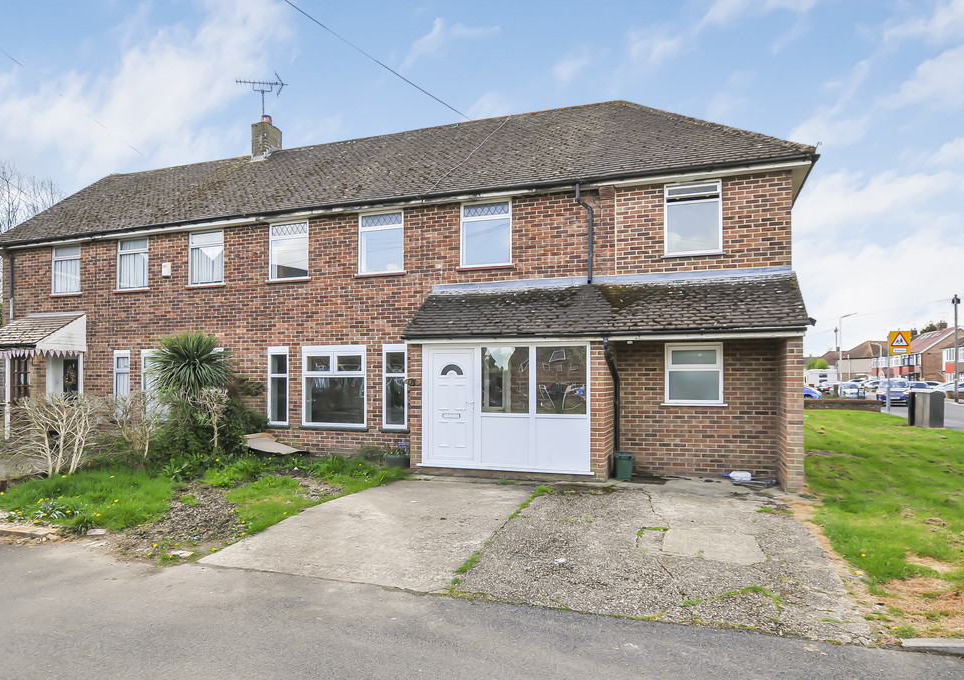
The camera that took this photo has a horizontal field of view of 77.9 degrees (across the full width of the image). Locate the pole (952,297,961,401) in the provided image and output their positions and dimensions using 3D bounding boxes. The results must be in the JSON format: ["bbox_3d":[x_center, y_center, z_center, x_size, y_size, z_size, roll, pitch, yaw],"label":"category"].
[{"bbox_3d":[33.007,0.591,41.500,0.400,7.500,0.400,-1,-2,34],"label":"pole"}]

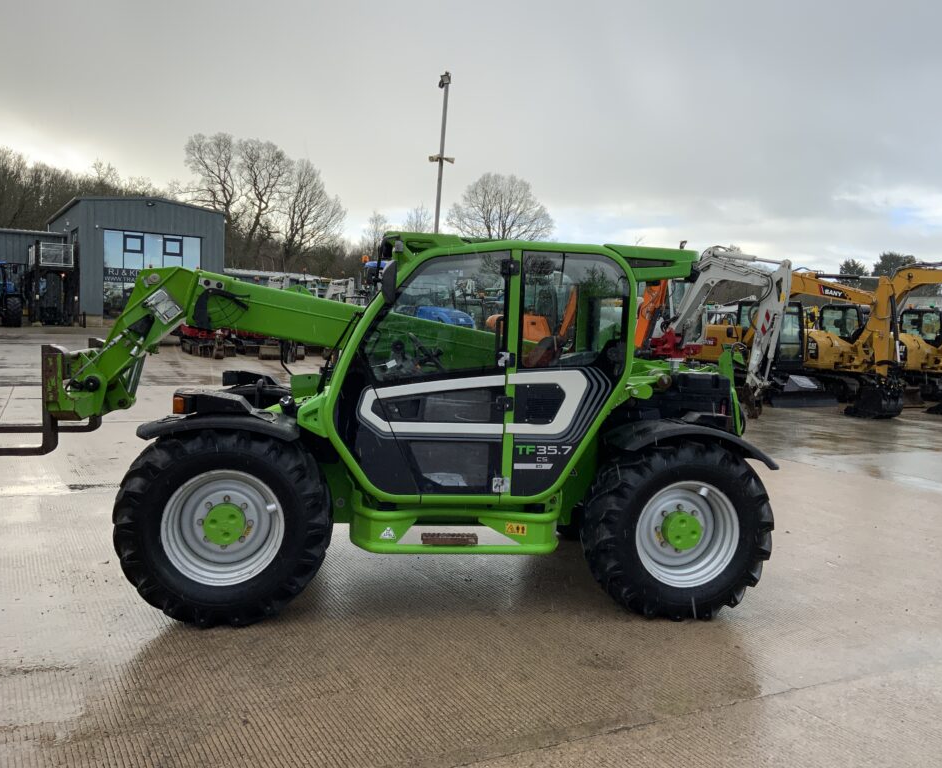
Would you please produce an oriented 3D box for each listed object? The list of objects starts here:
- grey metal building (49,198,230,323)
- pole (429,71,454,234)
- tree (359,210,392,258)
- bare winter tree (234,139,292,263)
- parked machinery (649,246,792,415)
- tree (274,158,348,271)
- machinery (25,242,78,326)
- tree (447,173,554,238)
[{"bbox_3d":[-19.351,-6.530,48.198,6.500,6.050,18.000,0,6,-30],"label":"grey metal building"},{"bbox_3d":[-1.057,-5.075,26.660,0.750,8.960,0.450,5,5,17],"label":"pole"},{"bbox_3d":[-8.662,-10.563,77.410,2.910,10.040,2.910,2,5,-7],"label":"tree"},{"bbox_3d":[-17.336,-12.848,71.225,4.870,14.750,4.870,2,5,-14],"label":"bare winter tree"},{"bbox_3d":[4.645,-1.290,18.709,2.200,3.460,6.000,0,6,-29],"label":"parked machinery"},{"bbox_3d":[-13.370,-11.933,71.287,6.210,13.350,6.210,2,5,-11],"label":"tree"},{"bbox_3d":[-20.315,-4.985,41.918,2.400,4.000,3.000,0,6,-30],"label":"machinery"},{"bbox_3d":[2.714,-12.579,81.192,10.140,14.600,10.140,3,5,1],"label":"tree"}]

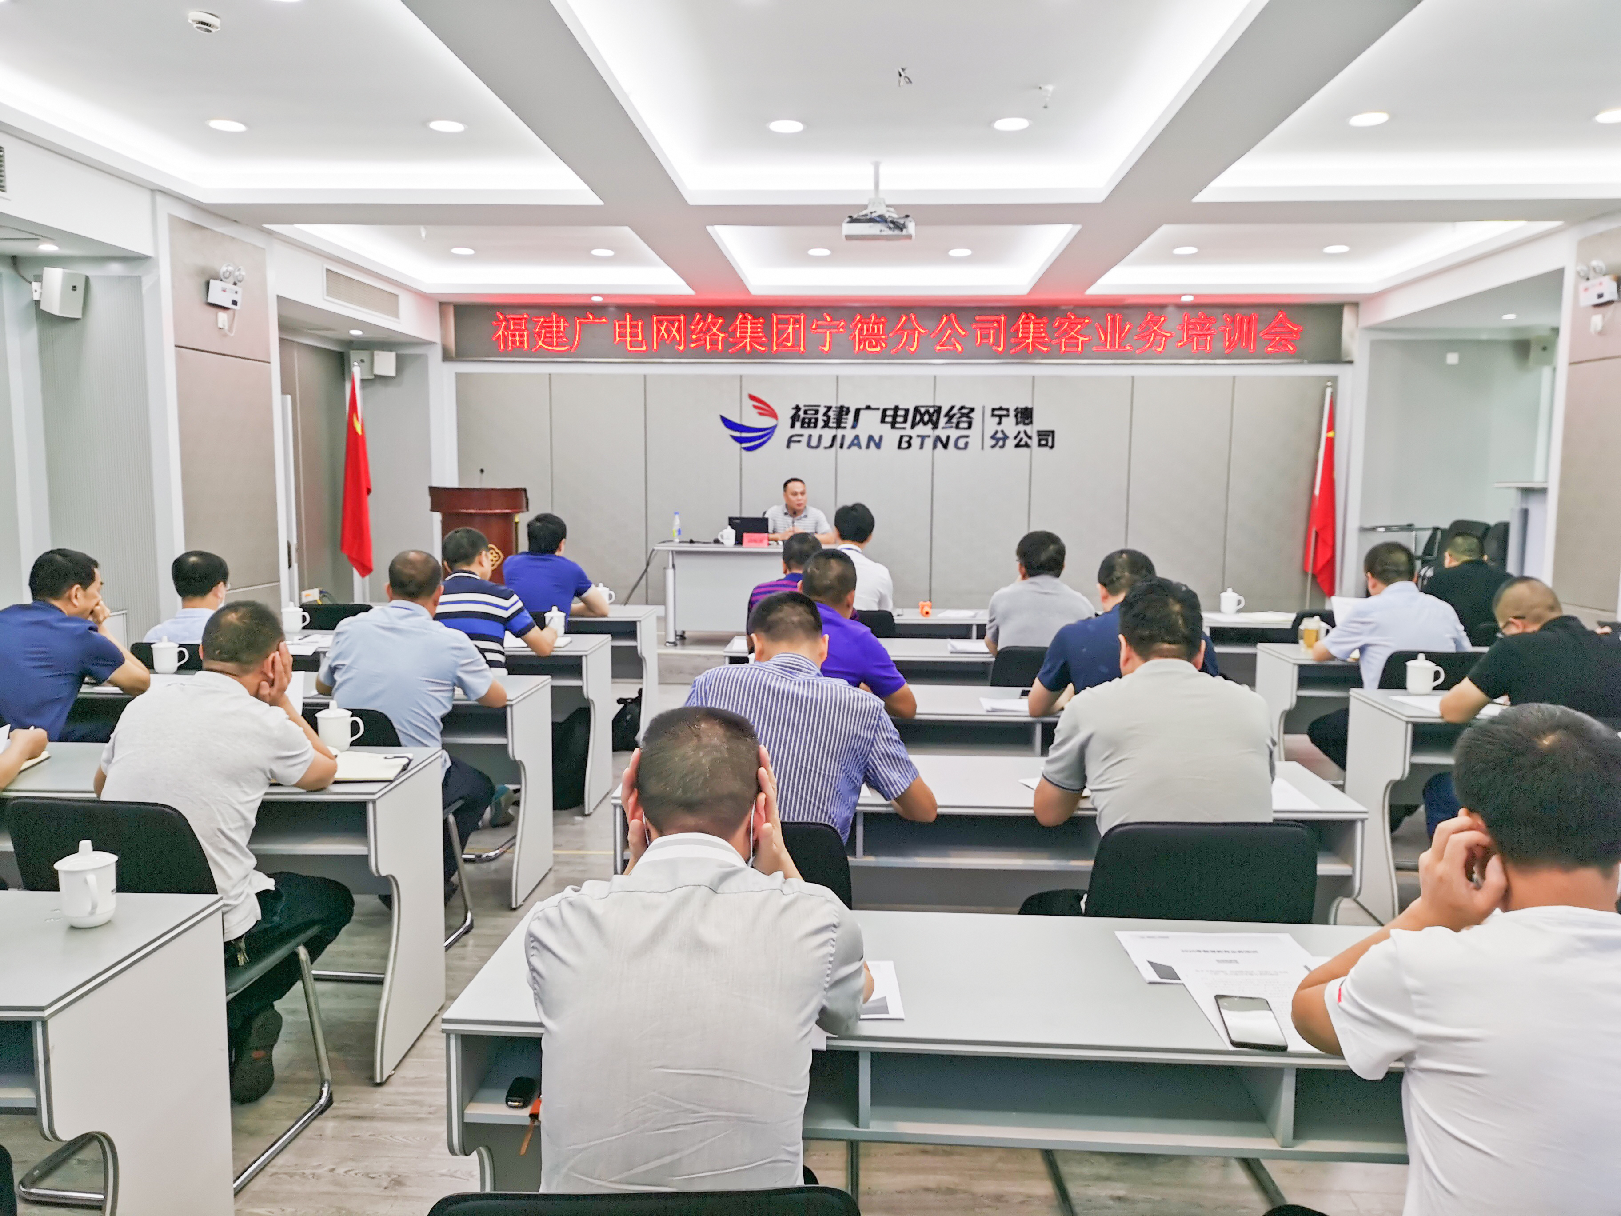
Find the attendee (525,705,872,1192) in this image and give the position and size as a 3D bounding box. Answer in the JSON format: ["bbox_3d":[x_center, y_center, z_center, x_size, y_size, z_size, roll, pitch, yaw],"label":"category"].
[{"bbox_3d":[-0.145,0.754,1.655,0.470,1.230,0.750,1,6,3],"label":"attendee"}]

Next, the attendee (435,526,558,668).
[{"bbox_3d":[-1.379,0.301,5.424,0.530,1.307,0.750,2,6,11],"label":"attendee"}]

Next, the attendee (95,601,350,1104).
[{"bbox_3d":[-1.385,0.603,2.932,0.510,1.240,0.730,1,6,5],"label":"attendee"}]

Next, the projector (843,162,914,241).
[{"bbox_3d":[0.367,-2.178,6.756,0.385,0.411,0.310,1,6,3],"label":"projector"}]

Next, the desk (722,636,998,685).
[{"bbox_3d":[0.529,0.551,5.785,1.800,0.750,0.510,1,6,3],"label":"desk"}]

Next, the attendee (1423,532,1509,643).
[{"bbox_3d":[3.329,0.241,6.481,0.500,1.243,0.750,1,6,5],"label":"attendee"}]

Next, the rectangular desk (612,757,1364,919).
[{"bbox_3d":[0.434,0.822,3.354,1.820,0.750,0.530,1,6,3],"label":"rectangular desk"}]

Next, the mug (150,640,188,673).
[{"bbox_3d":[-2.425,0.180,4.779,0.130,0.136,0.097,1,6,3],"label":"mug"}]

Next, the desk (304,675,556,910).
[{"bbox_3d":[-1.914,0.654,4.724,1.800,0.750,0.510,1,6,3],"label":"desk"}]

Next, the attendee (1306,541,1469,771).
[{"bbox_3d":[2.381,0.340,5.203,0.580,1.240,0.800,0,6,-3],"label":"attendee"}]

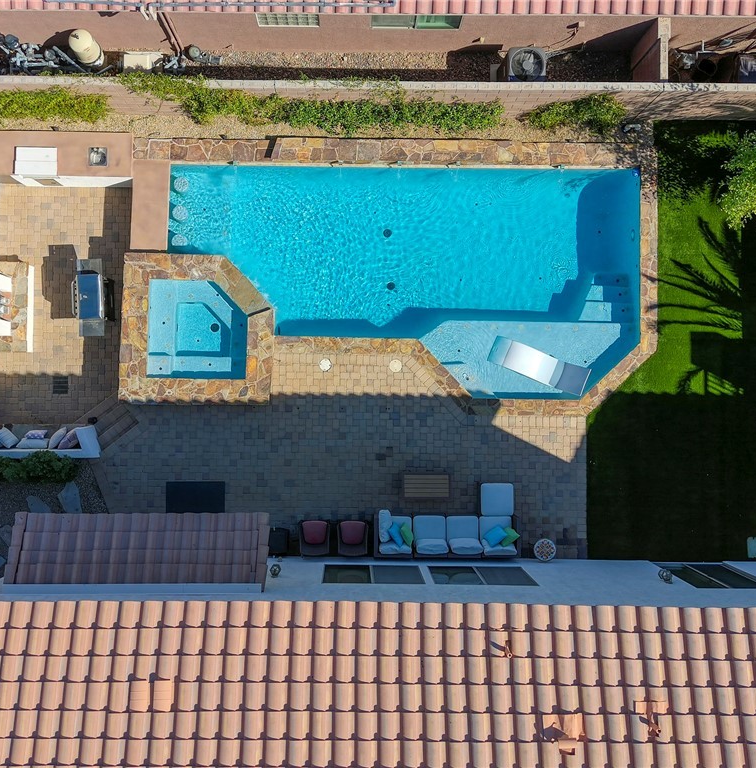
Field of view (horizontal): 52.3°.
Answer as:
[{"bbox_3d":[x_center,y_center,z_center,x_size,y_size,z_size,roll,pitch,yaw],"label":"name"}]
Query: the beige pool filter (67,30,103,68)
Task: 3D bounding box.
[{"bbox_3d":[-5.921,-6.813,15.611,0.520,0.950,0.520,1,90,-3],"label":"beige pool filter"}]

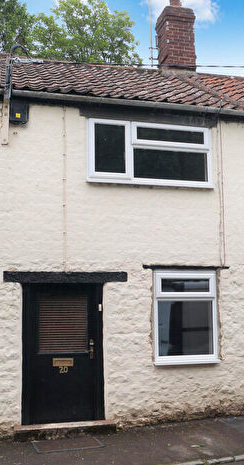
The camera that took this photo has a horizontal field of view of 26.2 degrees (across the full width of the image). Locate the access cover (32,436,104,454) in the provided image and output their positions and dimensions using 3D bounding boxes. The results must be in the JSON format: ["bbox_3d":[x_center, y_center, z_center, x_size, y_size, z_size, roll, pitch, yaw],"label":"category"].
[{"bbox_3d":[-0.640,2.498,6.144,0.750,0.040,0.460,-1,-5,-11],"label":"access cover"}]

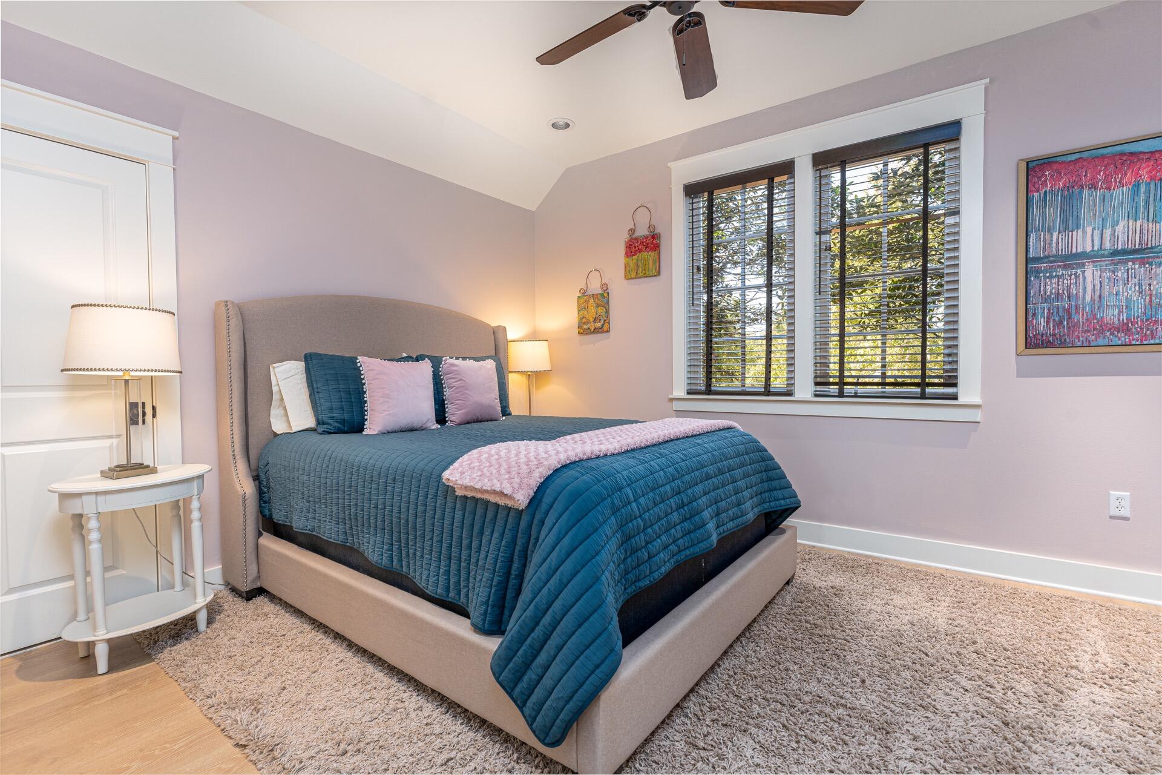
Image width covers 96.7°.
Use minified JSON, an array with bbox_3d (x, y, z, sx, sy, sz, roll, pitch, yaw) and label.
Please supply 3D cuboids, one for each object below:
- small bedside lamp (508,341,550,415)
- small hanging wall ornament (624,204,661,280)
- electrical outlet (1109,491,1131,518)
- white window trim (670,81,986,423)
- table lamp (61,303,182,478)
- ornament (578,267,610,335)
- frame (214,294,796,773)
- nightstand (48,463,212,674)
[{"bbox_3d":[-0.403,-0.043,4.026,0.360,0.651,0.360,-1,2,0],"label":"small bedside lamp"},{"bbox_3d":[0.440,-1.074,3.784,0.297,0.538,0.033,1,2,37],"label":"small hanging wall ornament"},{"bbox_3d":[2.465,0.536,2.360,0.068,0.115,0.012,1,2,37],"label":"electrical outlet"},{"bbox_3d":[1.331,-0.694,3.135,1.782,1.737,0.070,1,2,37],"label":"white window trim"},{"bbox_3d":[-1.803,0.025,2.052,0.360,0.656,0.360,1,2,37],"label":"table lamp"},{"bbox_3d":[0.092,-0.679,4.059,0.304,0.512,0.033,1,2,37],"label":"ornament"},{"bbox_3d":[-0.357,0.229,2.591,2.300,1.552,1.774,1,2,37],"label":"frame"},{"bbox_3d":[-1.760,0.694,2.071,0.391,0.690,0.506,1,2,34],"label":"nightstand"}]

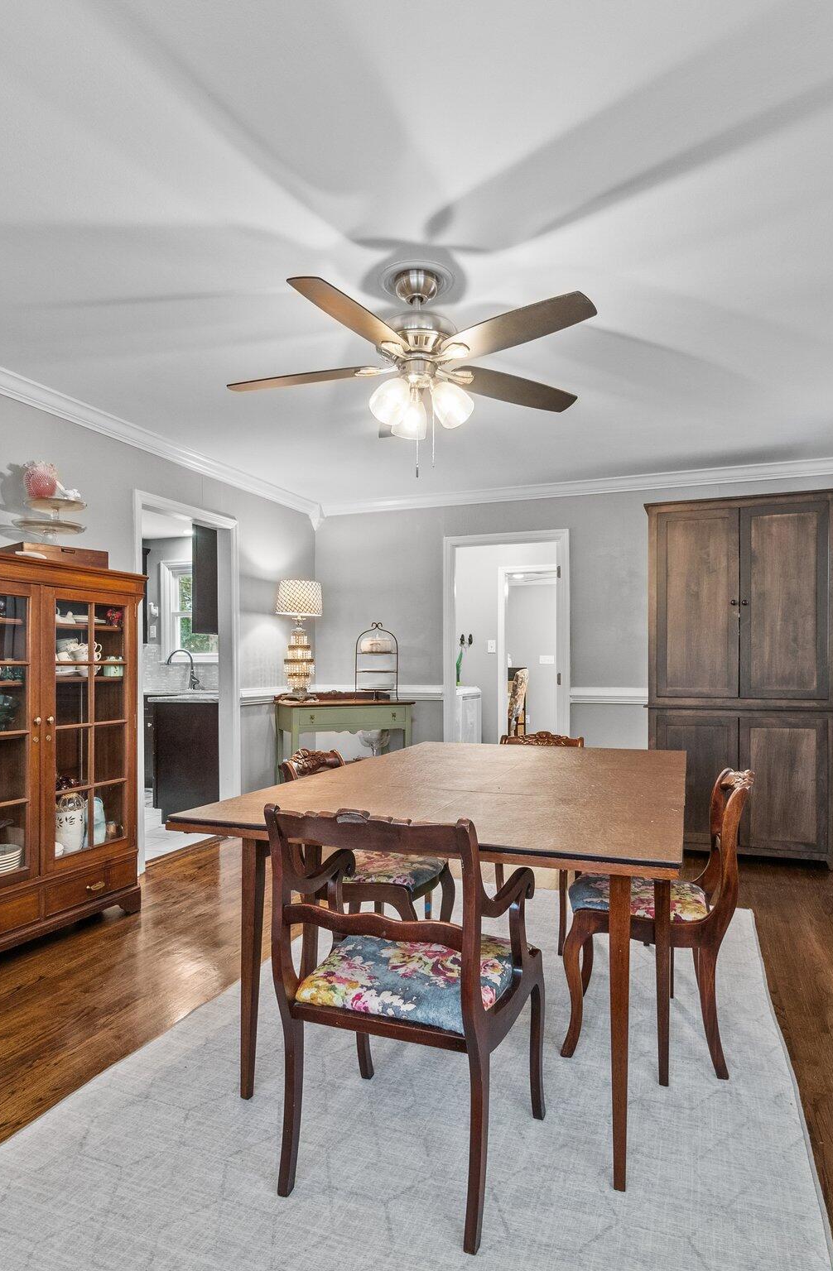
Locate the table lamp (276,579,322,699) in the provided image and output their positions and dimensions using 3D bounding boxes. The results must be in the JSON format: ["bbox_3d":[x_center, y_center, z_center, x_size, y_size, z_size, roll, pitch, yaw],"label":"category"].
[{"bbox_3d":[-0.815,0.045,4.840,0.325,0.835,0.325,1,-3,-24],"label":"table lamp"}]

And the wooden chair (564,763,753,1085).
[{"bbox_3d":[0.763,0.846,2.161,0.540,0.850,0.430,-1,-3,22],"label":"wooden chair"}]

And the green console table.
[{"bbox_3d":[-0.523,0.917,4.895,0.910,0.920,0.500,1,-3,-24],"label":"green console table"}]

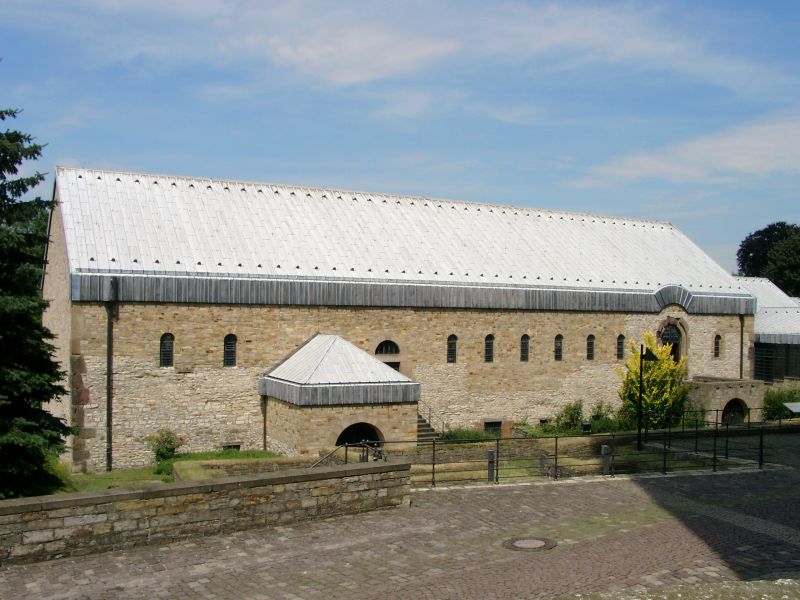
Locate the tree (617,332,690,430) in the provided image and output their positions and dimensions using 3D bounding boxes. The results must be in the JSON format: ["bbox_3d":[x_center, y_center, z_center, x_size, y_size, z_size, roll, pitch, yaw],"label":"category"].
[{"bbox_3d":[15.631,5.013,48.453,4.300,5.900,4.200,1,-1,-28],"label":"tree"}]

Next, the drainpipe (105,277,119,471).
[{"bbox_3d":[-12.938,3.274,35.178,0.572,8.703,0.420,1,-2,-28],"label":"drainpipe"}]

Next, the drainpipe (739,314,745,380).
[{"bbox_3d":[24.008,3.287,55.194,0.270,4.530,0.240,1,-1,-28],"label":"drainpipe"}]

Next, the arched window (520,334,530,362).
[{"bbox_3d":[7.471,2.881,46.776,0.640,1.600,0.270,1,-1,-28],"label":"arched window"}]

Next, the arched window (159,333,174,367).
[{"bbox_3d":[-10.871,2.335,36.639,0.632,1.565,0.280,1,-2,-28],"label":"arched window"}]

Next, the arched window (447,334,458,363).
[{"bbox_3d":[2.890,2.720,43.861,0.590,1.591,0.280,1,-2,-28],"label":"arched window"}]

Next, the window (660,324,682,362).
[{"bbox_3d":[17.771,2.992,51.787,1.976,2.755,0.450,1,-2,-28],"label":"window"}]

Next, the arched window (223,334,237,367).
[{"bbox_3d":[-8.235,2.442,38.021,0.622,1.576,0.280,1,-2,-28],"label":"arched window"}]

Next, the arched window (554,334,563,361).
[{"bbox_3d":[9.528,2.877,47.345,0.590,1.573,0.280,1,-2,-28],"label":"arched window"}]

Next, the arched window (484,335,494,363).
[{"bbox_3d":[5.210,2.820,45.593,0.640,1.600,0.270,1,-1,-28],"label":"arched window"}]

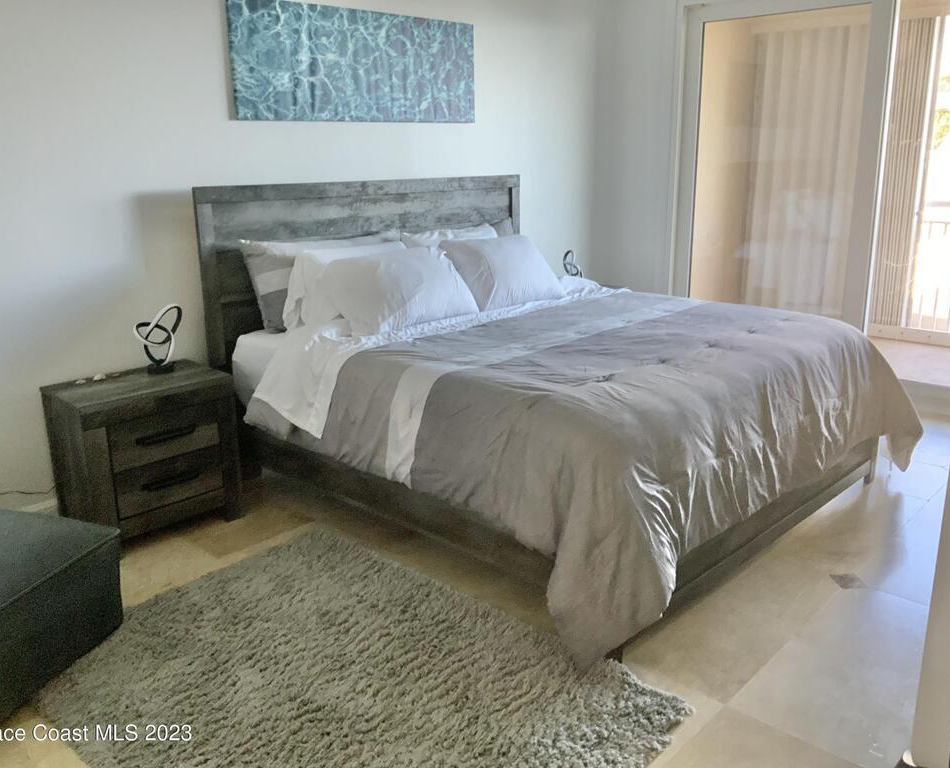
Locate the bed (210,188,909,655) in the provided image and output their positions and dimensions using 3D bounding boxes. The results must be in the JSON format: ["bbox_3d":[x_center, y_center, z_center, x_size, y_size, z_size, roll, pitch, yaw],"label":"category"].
[{"bbox_3d":[0.337,-0.188,3.725,2.240,1.346,2.190,13,20,43],"label":"bed"}]

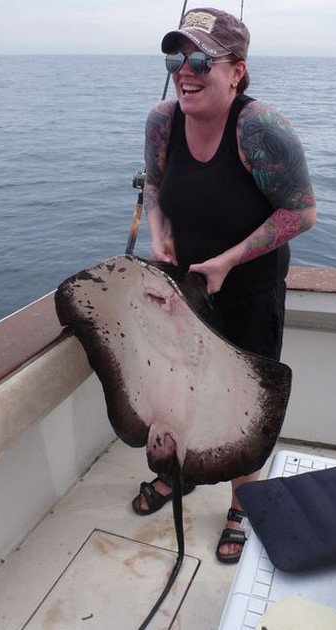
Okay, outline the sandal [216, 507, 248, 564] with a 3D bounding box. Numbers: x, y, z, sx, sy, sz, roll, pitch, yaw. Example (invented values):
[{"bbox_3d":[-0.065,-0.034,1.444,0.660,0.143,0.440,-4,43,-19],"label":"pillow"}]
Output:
[{"bbox_3d":[0.240,0.727,1.968,0.100,0.100,0.260,6,25,12],"label":"sandal"}]

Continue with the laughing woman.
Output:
[{"bbox_3d":[0.135,-0.002,1.709,0.520,1.640,0.440,15,28,29],"label":"laughing woman"}]

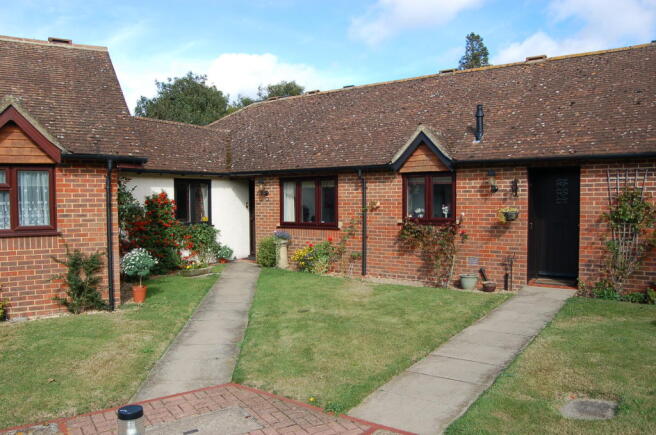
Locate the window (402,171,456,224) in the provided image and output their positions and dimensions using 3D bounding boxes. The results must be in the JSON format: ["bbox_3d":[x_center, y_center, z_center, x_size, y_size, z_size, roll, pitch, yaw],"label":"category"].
[{"bbox_3d":[2.080,-0.380,10.160,1.180,1.070,0.100,1,3,33],"label":"window"}]

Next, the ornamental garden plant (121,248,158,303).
[{"bbox_3d":[-3.304,1.034,8.579,0.600,0.880,0.600,1,3,32],"label":"ornamental garden plant"}]

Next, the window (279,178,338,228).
[{"bbox_3d":[-0.448,-0.354,11.762,1.630,1.210,0.120,1,3,32],"label":"window"}]

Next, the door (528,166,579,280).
[{"bbox_3d":[4.105,0.105,8.945,0.870,2.050,0.100,1,3,33],"label":"door"}]

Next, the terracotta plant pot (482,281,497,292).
[{"bbox_3d":[3.070,1.316,9.327,0.260,0.180,0.260,-1,2,0],"label":"terracotta plant pot"}]

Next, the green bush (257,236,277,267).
[{"bbox_3d":[-1.495,0.848,12.138,0.560,0.720,0.520,0,1,0],"label":"green bush"}]

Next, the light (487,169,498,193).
[{"bbox_3d":[3.126,-0.688,9.280,0.160,0.450,0.250,1,3,33],"label":"light"}]

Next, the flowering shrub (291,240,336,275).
[{"bbox_3d":[-0.342,0.900,11.386,1.050,0.720,0.600,1,3,33],"label":"flowering shrub"}]

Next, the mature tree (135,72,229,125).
[{"bbox_3d":[-9.958,-4.762,34.203,7.200,10.560,7.200,1,3,33],"label":"mature tree"}]

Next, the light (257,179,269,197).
[{"bbox_3d":[-1.632,-0.757,12.390,0.160,0.440,0.250,1,3,33],"label":"light"}]

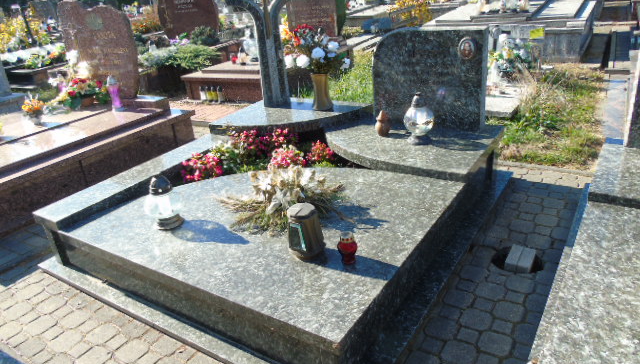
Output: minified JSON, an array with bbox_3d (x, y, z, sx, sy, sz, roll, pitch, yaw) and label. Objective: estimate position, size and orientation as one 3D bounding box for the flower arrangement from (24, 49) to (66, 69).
[{"bbox_3d":[-4.786,-2.145,8.059,0.700,0.300,0.450,11,28,31],"label":"flower arrangement"}]

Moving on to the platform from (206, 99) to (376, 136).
[{"bbox_3d":[-0.240,-0.536,3.905,1.060,0.065,0.920,11,28,31],"label":"platform"}]

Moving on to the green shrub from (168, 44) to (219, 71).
[{"bbox_3d":[-1.928,-1.898,7.045,0.700,0.340,0.580,11,28,31],"label":"green shrub"}]

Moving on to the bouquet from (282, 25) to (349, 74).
[{"bbox_3d":[-0.027,-1.018,3.551,0.480,0.360,0.420,-5,24,1],"label":"bouquet"}]

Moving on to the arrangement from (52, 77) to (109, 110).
[{"bbox_3d":[-2.645,-0.993,5.125,0.620,0.330,0.400,11,28,31],"label":"arrangement"}]

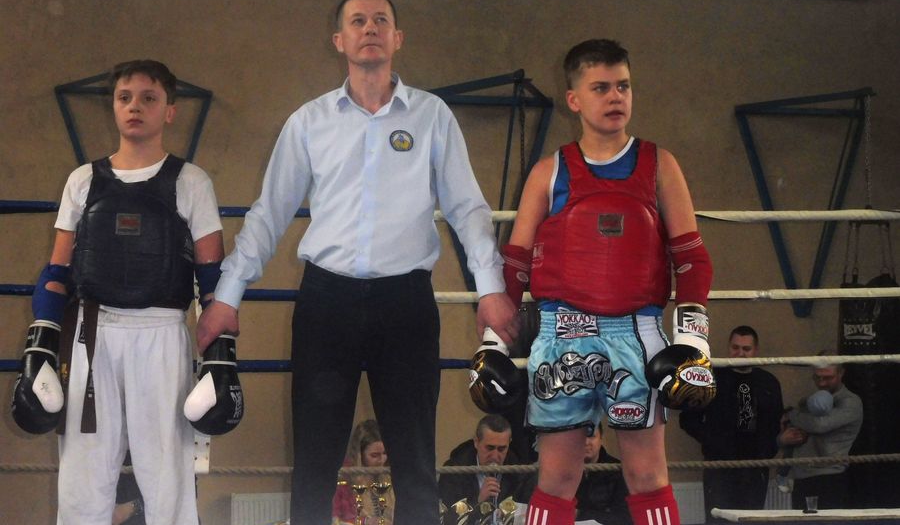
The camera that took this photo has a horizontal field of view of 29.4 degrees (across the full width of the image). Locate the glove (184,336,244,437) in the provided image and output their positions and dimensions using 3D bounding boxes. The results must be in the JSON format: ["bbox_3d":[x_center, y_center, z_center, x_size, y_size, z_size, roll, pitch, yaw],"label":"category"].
[{"bbox_3d":[-0.624,0.325,4.530,0.140,0.275,0.145,-2,-2,41],"label":"glove"}]

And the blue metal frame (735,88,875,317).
[{"bbox_3d":[2.630,-0.370,11.760,0.990,1.450,1.000,1,-3,-13],"label":"blue metal frame"}]

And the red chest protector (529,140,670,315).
[{"bbox_3d":[0.385,-0.090,4.420,0.360,0.450,0.260,0,-2,-6],"label":"red chest protector"}]

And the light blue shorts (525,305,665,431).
[{"bbox_3d":[0.382,0.273,4.420,0.360,0.335,0.260,0,-2,13],"label":"light blue shorts"}]

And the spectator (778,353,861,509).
[{"bbox_3d":[2.228,1.292,10.252,0.520,1.560,0.480,-2,-3,37],"label":"spectator"}]

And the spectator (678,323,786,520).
[{"bbox_3d":[1.706,1.256,10.373,0.600,1.750,0.360,0,-2,7],"label":"spectator"}]

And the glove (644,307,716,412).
[{"bbox_3d":[0.594,0.241,4.400,0.150,0.275,0.145,1,-2,-30],"label":"glove"}]

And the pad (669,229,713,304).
[{"bbox_3d":[0.621,0.015,4.430,0.115,0.195,0.120,0,-2,0],"label":"pad"}]

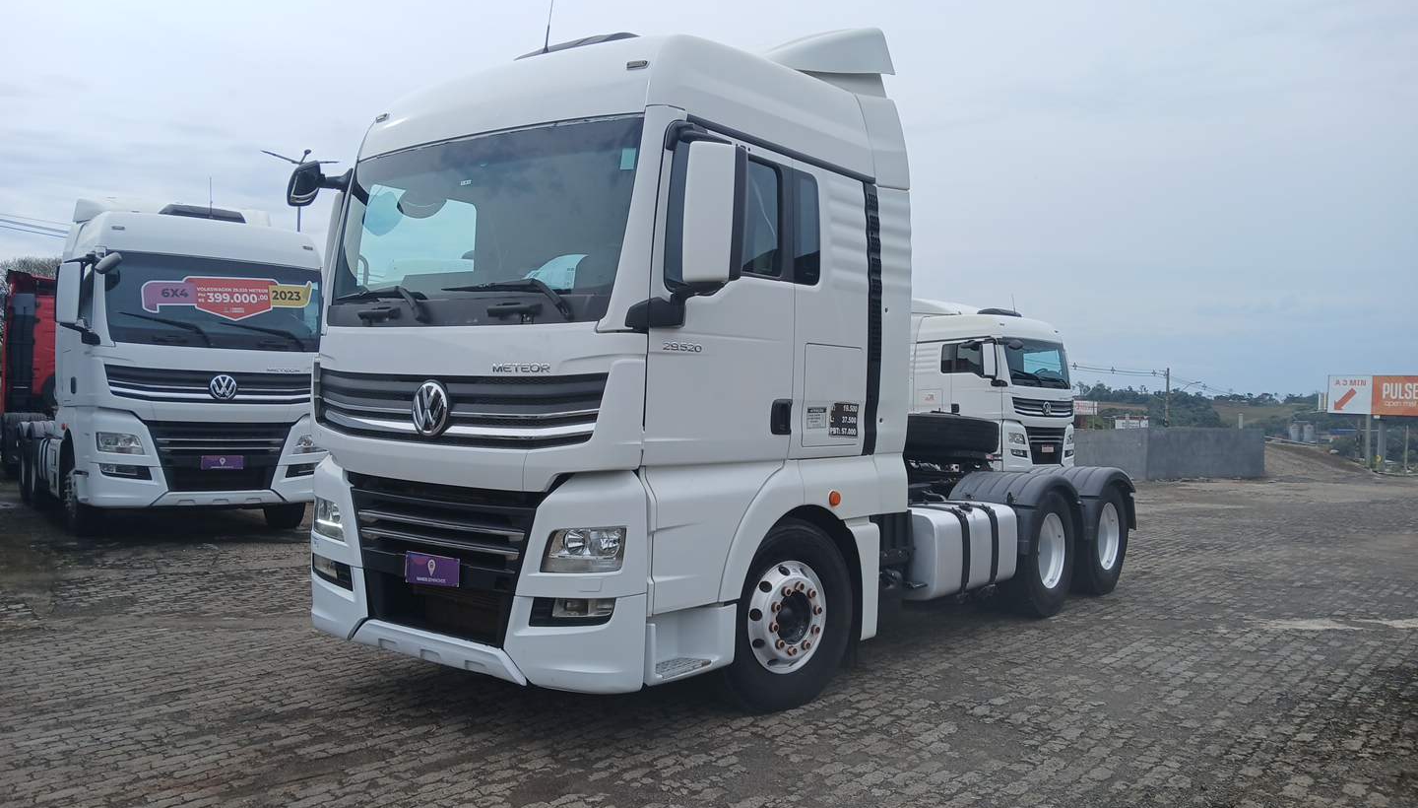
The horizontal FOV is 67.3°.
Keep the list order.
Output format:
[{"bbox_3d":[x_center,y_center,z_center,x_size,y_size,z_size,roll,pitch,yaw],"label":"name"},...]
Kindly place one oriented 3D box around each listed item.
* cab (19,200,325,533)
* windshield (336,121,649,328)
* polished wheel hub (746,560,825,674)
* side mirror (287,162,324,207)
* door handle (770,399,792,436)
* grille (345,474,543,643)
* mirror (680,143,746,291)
[{"bbox_3d":[-7.248,-0.554,14.054,2.620,3.760,7.190,1,0,-37],"label":"cab"},{"bbox_3d":[-1.241,-0.855,5.285,2.150,0.970,0.220,2,-12,38],"label":"windshield"},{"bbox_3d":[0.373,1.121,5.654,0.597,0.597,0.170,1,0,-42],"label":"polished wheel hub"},{"bbox_3d":[-2.204,-1.197,5.817,0.220,0.240,0.160,2,0,17],"label":"side mirror"},{"bbox_3d":[0.352,0.071,5.410,0.055,0.172,0.190,2,0,38],"label":"door handle"},{"bbox_3d":[-1.330,0.759,5.238,1.480,0.745,0.130,2,0,38],"label":"grille"},{"bbox_3d":[0.030,-0.820,4.683,0.270,0.660,0.170,2,0,13],"label":"mirror"}]

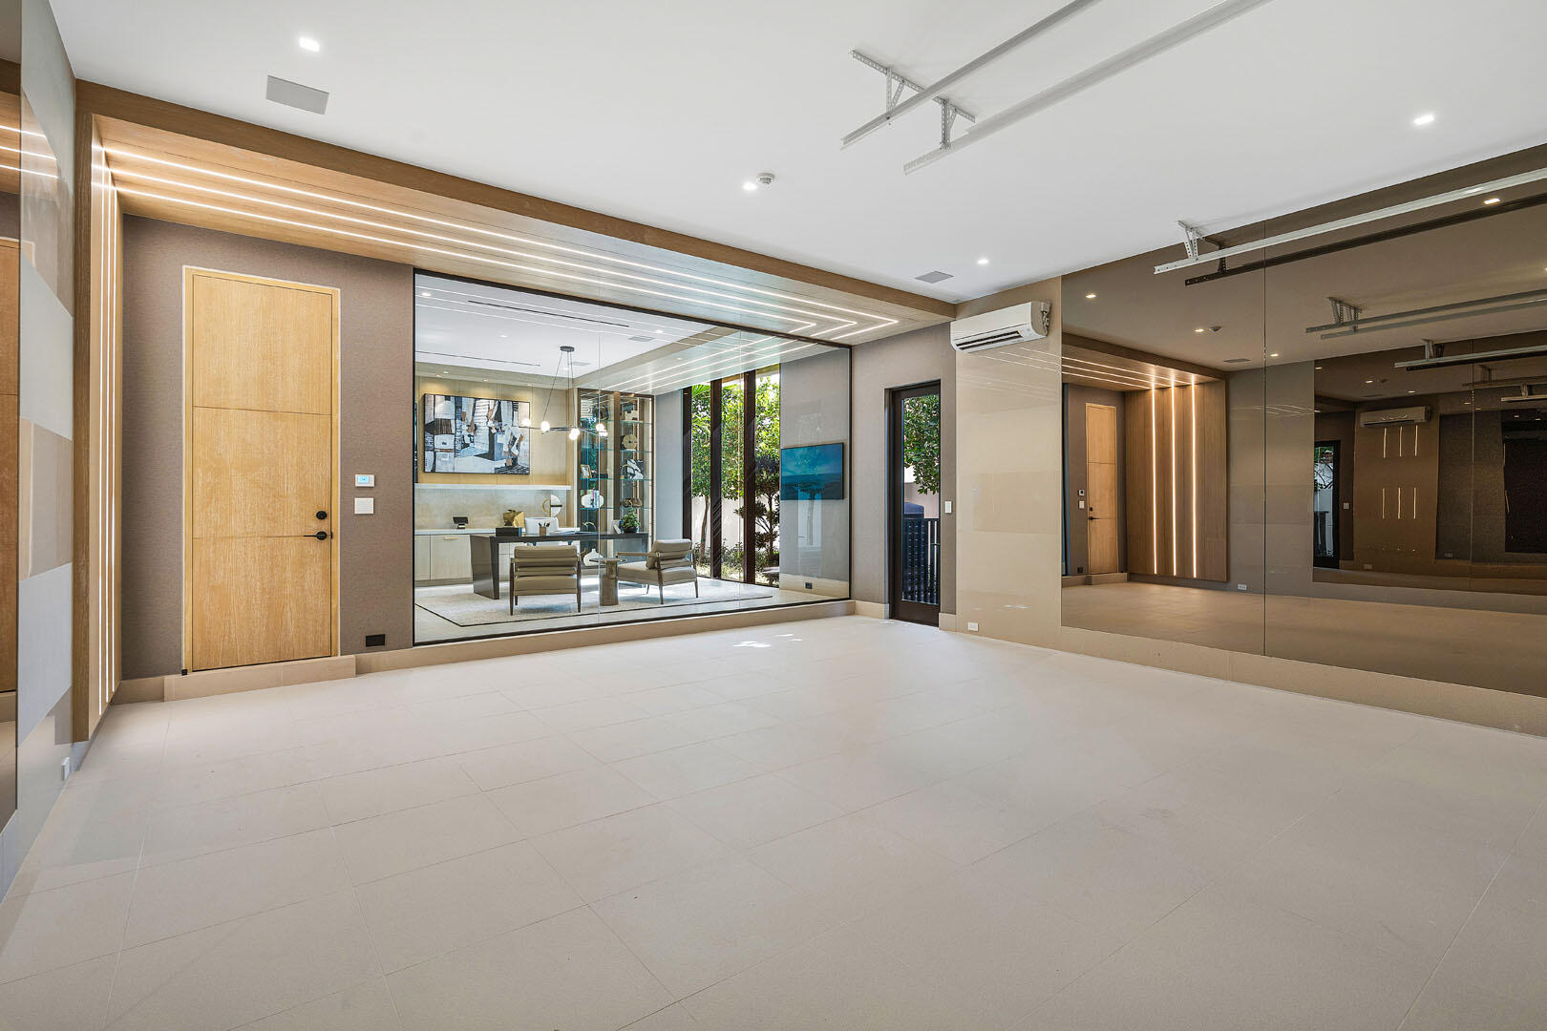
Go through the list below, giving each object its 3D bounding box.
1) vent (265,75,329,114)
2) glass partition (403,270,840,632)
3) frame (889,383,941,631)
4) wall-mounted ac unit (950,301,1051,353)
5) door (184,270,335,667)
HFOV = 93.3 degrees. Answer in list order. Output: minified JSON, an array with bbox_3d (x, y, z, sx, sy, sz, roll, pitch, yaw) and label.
[{"bbox_3d":[-2.531,-2.230,3.884,0.272,0.030,0.268,0,1,-37],"label":"vent"},{"bbox_3d":[-0.990,-0.485,7.417,4.891,3.080,0.090,0,1,-37],"label":"glass partition"},{"bbox_3d":[1.613,-0.122,8.171,0.130,2.653,0.772,0,1,-37],"label":"frame"},{"bbox_3d":[2.134,-1.782,6.959,0.230,0.305,0.895,0,1,-37],"label":"wall-mounted ac unit"},{"bbox_3d":[-3.719,-0.310,5.334,0.915,2.804,0.090,0,1,-37],"label":"door"}]

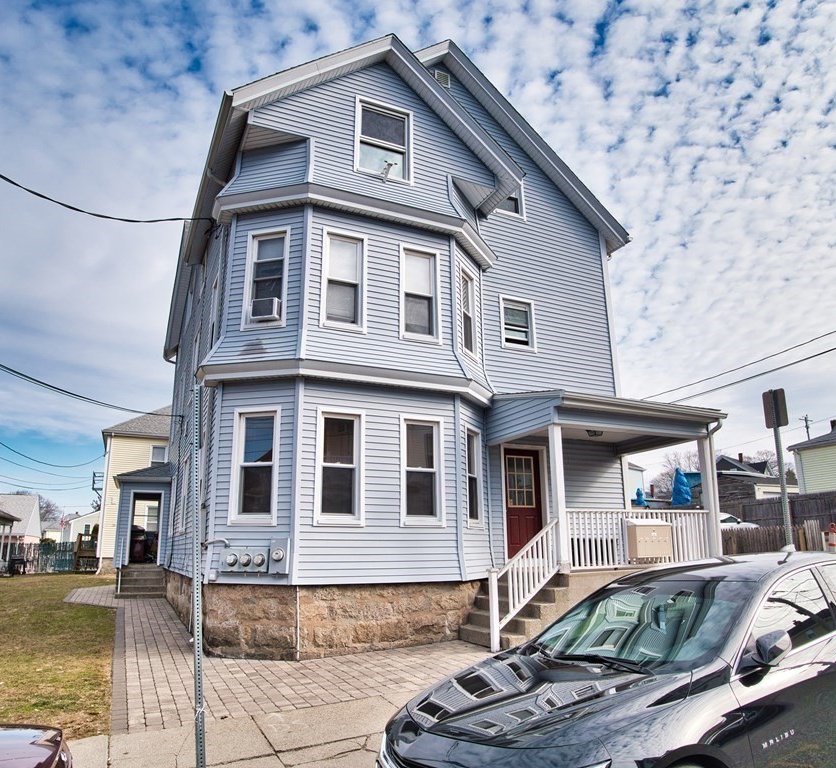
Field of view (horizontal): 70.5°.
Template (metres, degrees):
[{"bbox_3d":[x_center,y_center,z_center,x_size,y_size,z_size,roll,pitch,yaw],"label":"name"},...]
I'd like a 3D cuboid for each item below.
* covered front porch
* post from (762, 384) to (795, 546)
[{"bbox_3d":[2.508,1.941,9.936,4.407,4.100,2.829,6,-14,-23],"label":"covered front porch"},{"bbox_3d":[4.406,1.525,7.029,0.070,2.978,0.305,5,-14,-18],"label":"post"}]

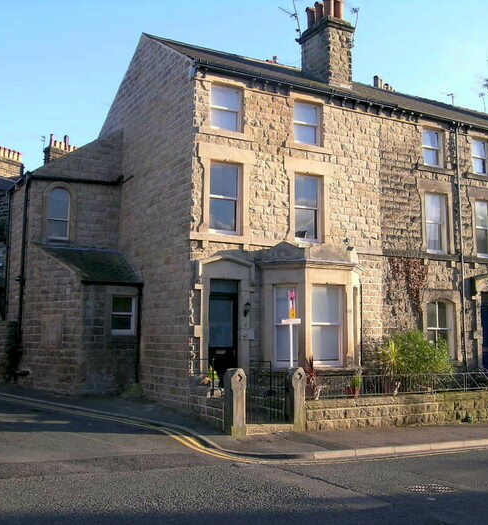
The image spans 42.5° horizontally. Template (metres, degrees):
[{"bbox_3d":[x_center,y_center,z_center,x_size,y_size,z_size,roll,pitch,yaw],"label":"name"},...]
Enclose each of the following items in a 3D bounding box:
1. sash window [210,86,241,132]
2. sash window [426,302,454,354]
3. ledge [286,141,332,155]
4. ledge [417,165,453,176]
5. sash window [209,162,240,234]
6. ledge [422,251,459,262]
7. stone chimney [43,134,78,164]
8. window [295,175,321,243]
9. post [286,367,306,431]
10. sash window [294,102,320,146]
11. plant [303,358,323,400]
[{"bbox_3d":[-0.477,-3.844,15.905,0.903,1.157,0.132,4,-8,-26],"label":"sash window"},{"bbox_3d":[5.732,1.974,18.571,1.116,1.759,0.130,4,-8,-27],"label":"sash window"},{"bbox_3d":[1.731,-3.026,16.760,1.512,0.152,0.203,4,-8,-26],"label":"ledge"},{"bbox_3d":[5.746,-2.738,18.751,1.462,0.152,0.203,4,-8,-26],"label":"ledge"},{"bbox_3d":[-0.488,-1.601,15.803,0.905,1.829,0.130,4,-8,-27],"label":"sash window"},{"bbox_3d":[5.768,-0.160,18.426,1.340,0.173,0.203,4,-8,-26],"label":"ledge"},{"bbox_3d":[-11.391,-6.423,38.984,0.750,2.400,2.400,-3,-8,27],"label":"stone chimney"},{"bbox_3d":[1.713,-1.446,16.919,0.915,1.829,0.130,4,-8,-27],"label":"window"},{"bbox_3d":[1.155,3.035,13.961,0.344,1.405,0.280,4,-8,-27],"label":"post"},{"bbox_3d":[1.687,-3.668,16.976,0.913,1.137,0.132,4,-8,-26],"label":"sash window"},{"bbox_3d":[1.527,2.675,14.284,0.450,0.964,0.450,0,-7,0],"label":"plant"}]

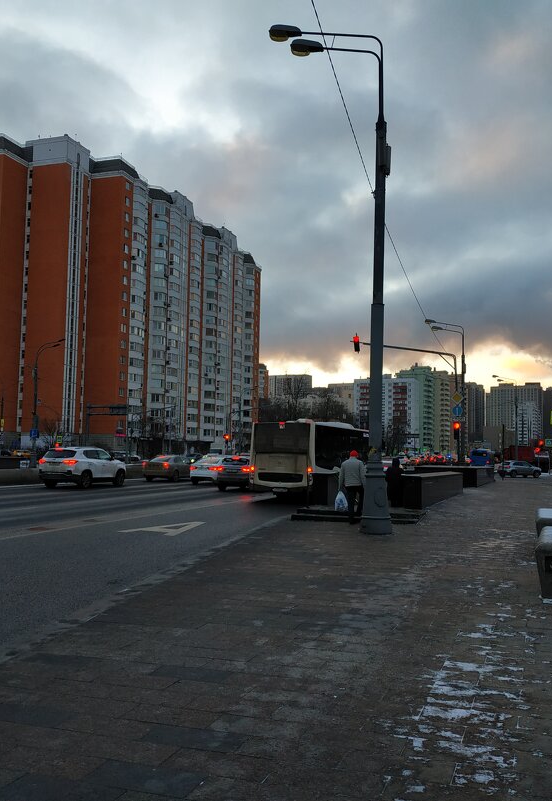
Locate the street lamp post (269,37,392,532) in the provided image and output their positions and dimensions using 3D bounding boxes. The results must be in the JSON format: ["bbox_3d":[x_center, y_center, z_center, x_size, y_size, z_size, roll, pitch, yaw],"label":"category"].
[{"bbox_3d":[1.180,-2.939,16.860,3.068,11.641,0.690,0,-4,20],"label":"street lamp post"}]

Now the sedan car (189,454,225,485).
[{"bbox_3d":[-2.778,3.733,38.943,1.750,1.470,4.450,0,-4,18],"label":"sedan car"}]

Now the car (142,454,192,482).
[{"bbox_3d":[-5.845,3.906,42.548,1.800,1.460,4.620,0,-4,20],"label":"car"}]

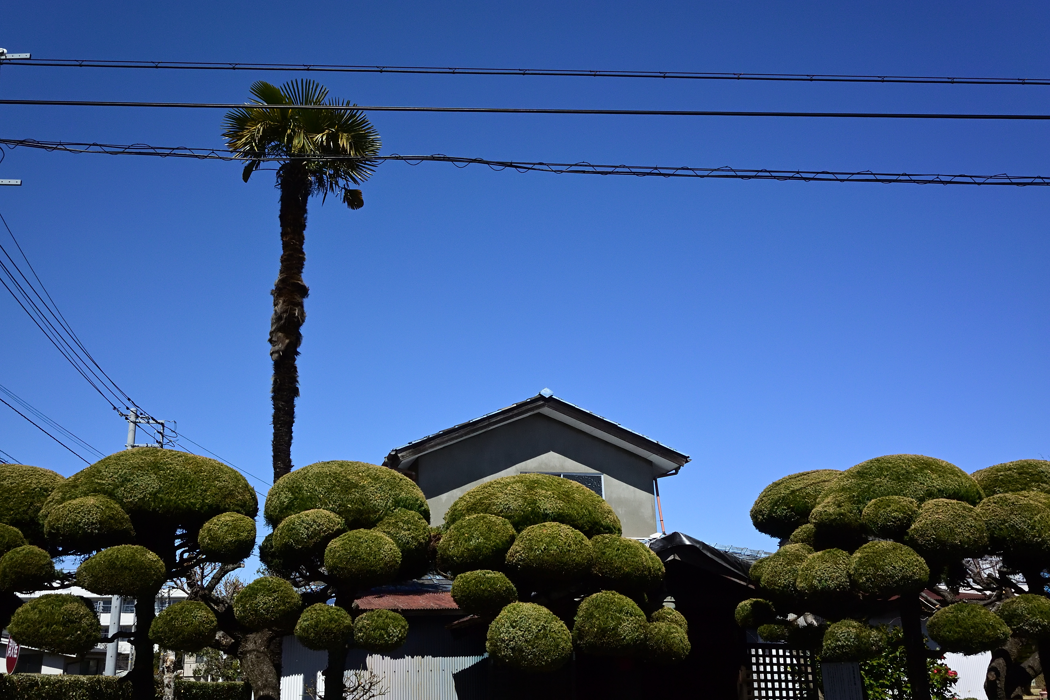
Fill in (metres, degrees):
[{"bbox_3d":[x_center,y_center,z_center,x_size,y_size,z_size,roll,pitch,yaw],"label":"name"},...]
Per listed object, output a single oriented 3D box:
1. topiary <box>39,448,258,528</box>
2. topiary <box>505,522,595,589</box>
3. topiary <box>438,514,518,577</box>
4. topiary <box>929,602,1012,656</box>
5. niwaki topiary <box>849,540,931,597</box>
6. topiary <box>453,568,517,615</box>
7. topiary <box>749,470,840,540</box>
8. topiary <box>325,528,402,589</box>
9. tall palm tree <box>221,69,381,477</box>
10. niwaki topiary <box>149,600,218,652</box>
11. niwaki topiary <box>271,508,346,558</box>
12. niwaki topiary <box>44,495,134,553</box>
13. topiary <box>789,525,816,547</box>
[{"bbox_3d":[-3.395,1.271,9.021,1.840,0.699,1.564,4,-17,-20],"label":"topiary"},{"bbox_3d":[0.211,1.759,8.500,0.745,0.565,0.708,-2,-18,1],"label":"topiary"},{"bbox_3d":[-0.422,1.730,8.800,0.728,0.550,0.706,-1,-18,-3],"label":"topiary"},{"bbox_3d":[4.421,2.774,9.892,0.774,0.504,0.735,-9,-18,22],"label":"topiary"},{"bbox_3d":[3.302,1.992,9.000,0.722,0.504,0.701,-8,-19,18],"label":"niwaki topiary"},{"bbox_3d":[-0.379,2.268,9.261,0.628,0.431,0.596,-1,-16,-3],"label":"topiary"},{"bbox_3d":[2.688,1.517,9.700,0.977,0.677,0.928,-6,-18,14],"label":"topiary"},{"bbox_3d":[-1.376,1.773,8.400,0.654,0.504,0.634,1,-18,-9],"label":"topiary"},{"bbox_3d":[-2.724,0.654,11.588,2.016,8.631,2.016,2,-17,-13],"label":"tall palm tree"},{"bbox_3d":[-2.914,2.359,8.487,0.558,0.419,0.530,4,-17,-18],"label":"niwaki topiary"},{"bbox_3d":[-1.911,1.628,8.763,0.645,0.447,0.613,2,-17,-12],"label":"niwaki topiary"},{"bbox_3d":[-3.656,1.467,8.300,0.775,0.491,0.713,6,-19,-23],"label":"niwaki topiary"},{"bbox_3d":[2.715,1.832,9.500,0.420,0.324,0.420,-7,-18,15],"label":"topiary"}]

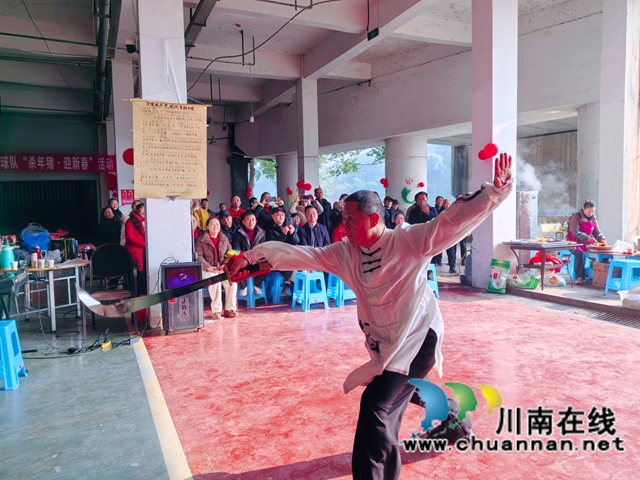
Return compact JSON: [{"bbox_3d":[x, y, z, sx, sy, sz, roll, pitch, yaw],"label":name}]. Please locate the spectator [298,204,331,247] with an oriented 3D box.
[{"bbox_3d":[-0.080,0.212,7.250,0.500,1.380,0.720,-1,3,1],"label":"spectator"}]

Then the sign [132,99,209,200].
[{"bbox_3d":[-1.658,-0.985,5.509,0.780,1.055,0.030,-3,4,-26],"label":"sign"}]

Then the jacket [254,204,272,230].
[{"bbox_3d":[-0.939,-0.290,8.597,0.560,0.700,0.400,-2,3,-8],"label":"jacket"}]

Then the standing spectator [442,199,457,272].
[{"bbox_3d":[2.698,-0.105,10.400,0.430,1.560,0.340,0,3,13],"label":"standing spectator"}]

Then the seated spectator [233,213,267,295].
[{"bbox_3d":[-0.961,0.213,6.904,0.520,1.220,0.660,-2,3,-10],"label":"seated spectator"}]

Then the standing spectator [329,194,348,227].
[{"bbox_3d":[0.384,-0.047,8.914,0.510,1.570,0.380,-1,3,0],"label":"standing spectator"}]

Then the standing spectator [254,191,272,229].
[{"bbox_3d":[-0.940,-0.010,8.614,0.540,1.580,0.420,-2,3,-8],"label":"standing spectator"}]

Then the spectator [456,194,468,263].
[{"bbox_3d":[3.125,-0.226,10.909,0.480,1.590,0.330,0,4,15],"label":"spectator"}]

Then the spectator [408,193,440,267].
[{"bbox_3d":[1.821,-0.023,8.700,0.550,1.620,0.400,0,3,12],"label":"spectator"}]

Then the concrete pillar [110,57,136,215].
[{"bbox_3d":[-5.130,-2.004,13.000,0.500,5.300,0.500,-2,4,-24],"label":"concrete pillar"}]

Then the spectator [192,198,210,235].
[{"bbox_3d":[-2.130,0.015,8.714,0.500,1.560,0.340,-2,4,-12],"label":"spectator"}]

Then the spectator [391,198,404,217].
[{"bbox_3d":[1.646,-0.110,10.600,0.470,1.580,0.330,-1,3,6],"label":"spectator"}]

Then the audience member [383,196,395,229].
[{"bbox_3d":[1.391,-0.138,10.212,0.480,1.560,0.320,-1,3,8],"label":"audience member"}]

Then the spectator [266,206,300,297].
[{"bbox_3d":[-0.554,0.175,7.003,0.520,1.270,0.660,-2,4,-14],"label":"spectator"}]

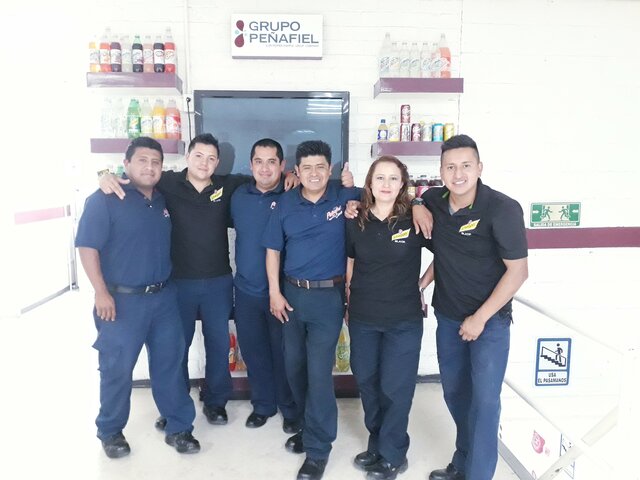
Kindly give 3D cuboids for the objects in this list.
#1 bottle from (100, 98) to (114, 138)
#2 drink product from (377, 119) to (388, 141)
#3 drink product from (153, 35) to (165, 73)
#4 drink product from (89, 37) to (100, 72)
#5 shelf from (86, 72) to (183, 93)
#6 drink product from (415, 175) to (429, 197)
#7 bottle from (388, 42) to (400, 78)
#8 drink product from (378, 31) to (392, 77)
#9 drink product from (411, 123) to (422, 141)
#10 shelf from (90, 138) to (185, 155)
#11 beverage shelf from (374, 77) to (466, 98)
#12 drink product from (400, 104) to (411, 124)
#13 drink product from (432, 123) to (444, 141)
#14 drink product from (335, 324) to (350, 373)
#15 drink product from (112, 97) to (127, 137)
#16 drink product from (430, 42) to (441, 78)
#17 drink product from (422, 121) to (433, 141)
[{"bbox_3d":[-1.365,-0.779,3.207,0.085,0.265,0.085,0,6,-4],"label":"bottle"},{"bbox_3d":[0.424,-0.729,3.337,0.068,0.156,0.068,0,7,-3],"label":"drink product"},{"bbox_3d":[-1.051,-1.198,3.245,0.068,0.236,0.068,0,7,-3],"label":"drink product"},{"bbox_3d":[-1.424,-1.167,3.155,0.070,0.237,0.070,0,6,-4],"label":"drink product"},{"bbox_3d":[-1.200,-1.027,3.287,0.552,0.090,0.233,0,7,-3],"label":"shelf"},{"bbox_3d":[0.714,-0.341,3.466,0.092,0.210,0.092,0,7,-3],"label":"drink product"},{"bbox_3d":[0.492,-1.178,3.288,0.072,0.241,0.072,0,7,-3],"label":"bottle"},{"bbox_3d":[0.444,-1.219,3.335,0.080,0.295,0.080,0,7,-3],"label":"drink product"},{"bbox_3d":[0.661,-0.727,3.413,0.066,0.122,0.066,0,7,-3],"label":"drink product"},{"bbox_3d":[-1.211,-0.623,3.370,0.568,0.092,0.235,0,7,-3],"label":"shelf"},{"bbox_3d":[0.663,-1.018,3.387,0.556,0.092,0.235,0,6,-4],"label":"beverage shelf"},{"bbox_3d":[0.578,-0.844,3.355,0.066,0.122,0.066,0,6,-3],"label":"drink product"},{"bbox_3d":[0.813,-0.729,3.417,0.067,0.122,0.067,0,7,-3],"label":"drink product"},{"bbox_3d":[0.170,0.771,3.596,0.112,0.340,0.112,0,7,-3],"label":"drink product"},{"bbox_3d":[-1.315,-0.798,3.275,0.086,0.268,0.086,0,6,-3],"label":"drink product"},{"bbox_3d":[0.765,-1.181,3.302,0.072,0.245,0.072,0,7,-3],"label":"drink product"},{"bbox_3d":[0.738,-0.729,3.418,0.066,0.124,0.066,0,7,-3],"label":"drink product"}]

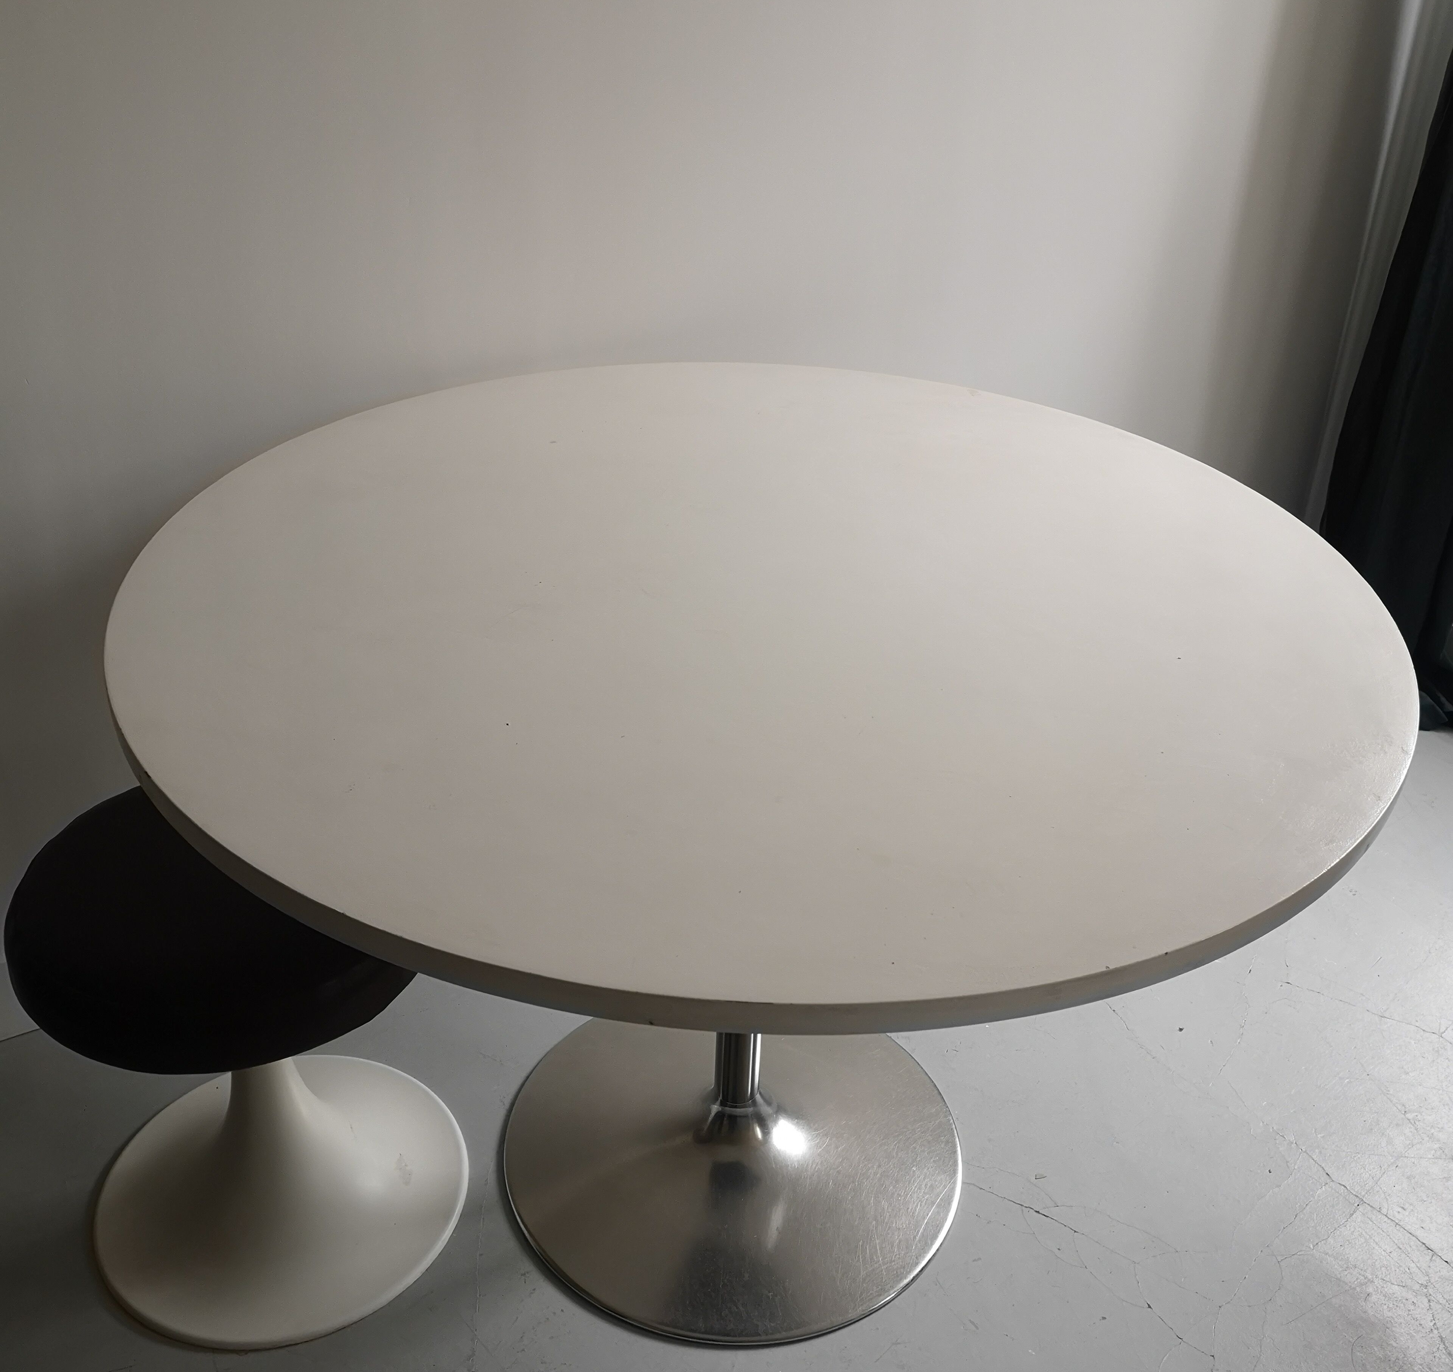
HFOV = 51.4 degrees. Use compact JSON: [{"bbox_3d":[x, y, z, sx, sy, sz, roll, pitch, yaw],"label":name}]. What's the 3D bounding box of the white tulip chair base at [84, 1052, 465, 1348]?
[{"bbox_3d":[-0.474,0.402,1.559,0.395,0.350,0.395,2,31,0],"label":"white tulip chair base"}]

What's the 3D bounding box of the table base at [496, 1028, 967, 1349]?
[{"bbox_3d":[0.020,0.222,1.543,0.518,0.707,0.518,2,31,0],"label":"table base"}]

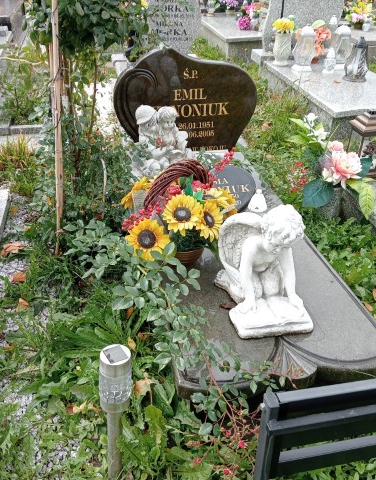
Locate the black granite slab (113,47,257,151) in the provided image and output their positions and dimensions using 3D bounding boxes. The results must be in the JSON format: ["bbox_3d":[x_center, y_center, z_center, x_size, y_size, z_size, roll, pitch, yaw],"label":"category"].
[{"bbox_3d":[-0.006,-0.806,2.999,0.820,0.590,0.085,-5,31,-9],"label":"black granite slab"}]

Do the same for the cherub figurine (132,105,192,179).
[{"bbox_3d":[-0.131,-0.539,2.813,0.290,0.350,0.200,-11,33,-17],"label":"cherub figurine"}]

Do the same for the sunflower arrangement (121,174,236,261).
[{"bbox_3d":[-0.038,-0.077,2.203,0.445,0.383,0.321,-5,31,-9],"label":"sunflower arrangement"}]

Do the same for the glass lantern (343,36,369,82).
[{"bbox_3d":[1.456,-1.555,4.416,0.200,0.350,0.200,-6,32,-9],"label":"glass lantern"}]

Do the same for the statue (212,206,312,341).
[{"bbox_3d":[0.278,0.063,1.793,0.280,0.390,0.360,-6,32,-9],"label":"statue"}]

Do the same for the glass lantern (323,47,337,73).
[{"bbox_3d":[1.254,-1.581,4.538,0.110,0.215,0.110,-5,31,-9],"label":"glass lantern"}]

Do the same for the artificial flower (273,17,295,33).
[{"bbox_3d":[0.882,-1.969,4.720,0.200,0.130,0.180,-5,31,-9],"label":"artificial flower"}]

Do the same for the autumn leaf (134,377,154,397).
[{"bbox_3d":[-0.162,0.540,1.905,0.081,0.041,0.078,-5,31,-9],"label":"autumn leaf"}]

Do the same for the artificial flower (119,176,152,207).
[{"bbox_3d":[-0.208,-0.189,2.050,0.090,0.115,0.115,-17,35,-26],"label":"artificial flower"}]

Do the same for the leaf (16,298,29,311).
[{"bbox_3d":[-0.756,0.295,2.360,0.067,0.031,0.067,-5,31,-9],"label":"leaf"}]

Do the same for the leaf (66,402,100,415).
[{"bbox_3d":[-0.345,0.551,1.688,0.105,0.025,0.050,-6,32,-9],"label":"leaf"}]

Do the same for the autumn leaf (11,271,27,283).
[{"bbox_3d":[-0.833,0.180,2.555,0.078,0.031,0.072,-5,31,-9],"label":"autumn leaf"}]

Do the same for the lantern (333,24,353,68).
[{"bbox_3d":[1.418,-1.787,4.753,0.200,0.380,0.200,-6,32,-9],"label":"lantern"}]

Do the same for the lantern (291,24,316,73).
[{"bbox_3d":[1.119,-1.863,4.984,0.207,0.409,0.207,-5,31,-9],"label":"lantern"}]

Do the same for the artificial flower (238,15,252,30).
[{"bbox_3d":[0.711,-2.737,6.500,0.180,0.180,0.170,-5,31,-9],"label":"artificial flower"}]

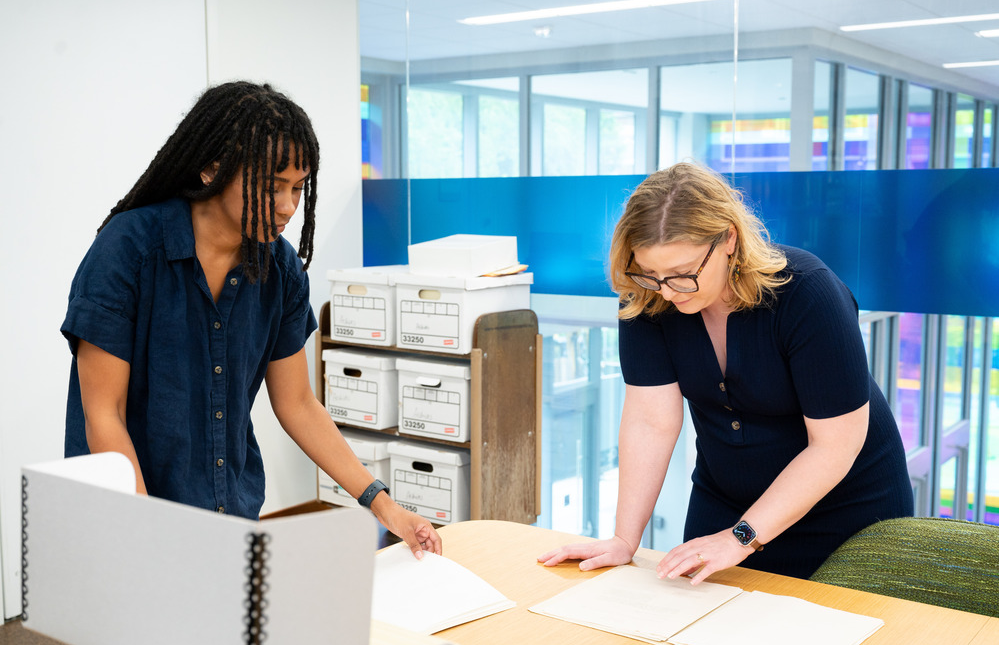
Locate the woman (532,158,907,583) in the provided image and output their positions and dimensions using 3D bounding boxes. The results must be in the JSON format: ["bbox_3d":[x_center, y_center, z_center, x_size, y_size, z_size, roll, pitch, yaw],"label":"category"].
[{"bbox_3d":[0.469,0.442,2.286,0.600,1.510,0.640,3,7,28],"label":"woman"}]

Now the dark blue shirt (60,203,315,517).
[{"bbox_3d":[-0.614,0.099,2.227,0.470,0.690,0.380,-6,9,-44],"label":"dark blue shirt"}]

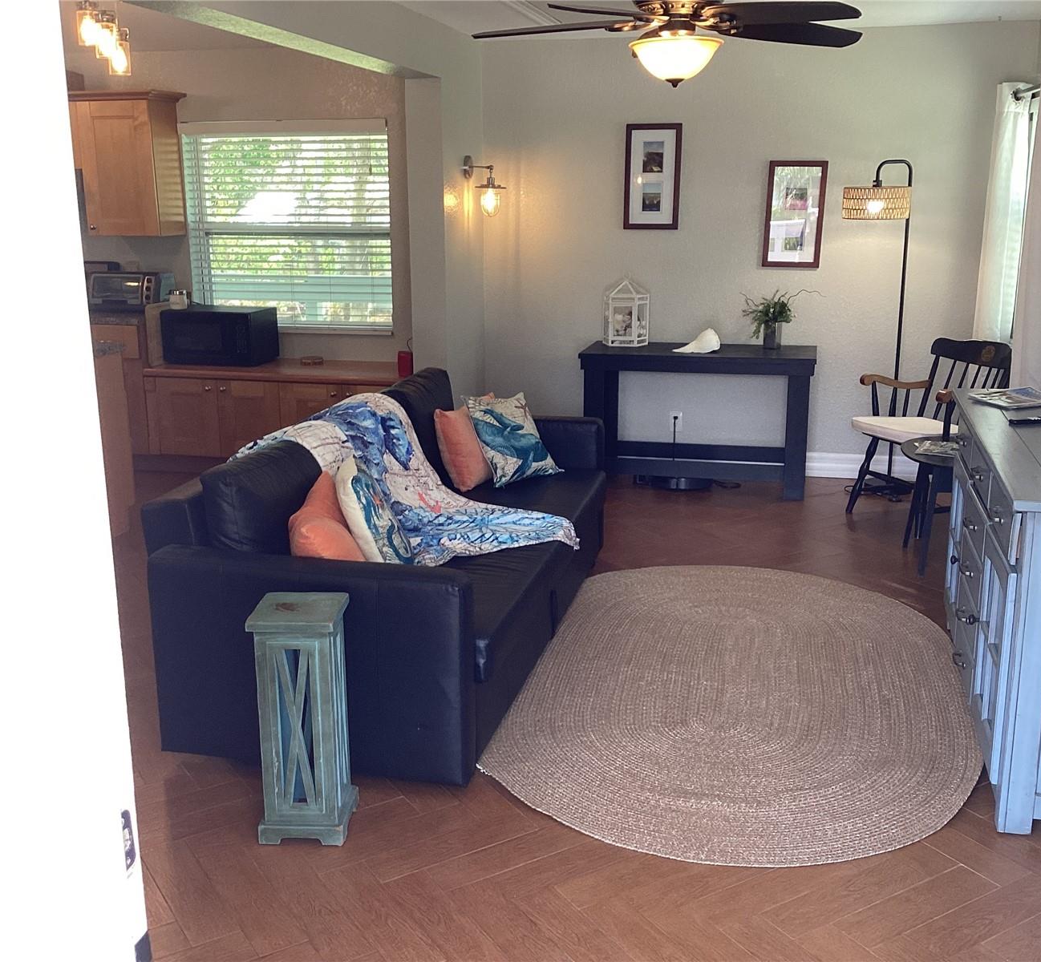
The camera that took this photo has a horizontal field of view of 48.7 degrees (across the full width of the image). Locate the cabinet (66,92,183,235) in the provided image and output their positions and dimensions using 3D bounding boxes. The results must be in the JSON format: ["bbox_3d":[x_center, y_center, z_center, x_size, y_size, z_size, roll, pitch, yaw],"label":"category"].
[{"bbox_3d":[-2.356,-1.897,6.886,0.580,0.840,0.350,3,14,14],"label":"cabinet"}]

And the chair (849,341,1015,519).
[{"bbox_3d":[1.995,-0.228,5.558,0.540,0.870,0.600,-7,15,-25],"label":"chair"}]

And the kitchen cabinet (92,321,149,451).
[{"bbox_3d":[-2.353,-0.589,7.050,0.500,0.830,0.600,3,14,14],"label":"kitchen cabinet"}]

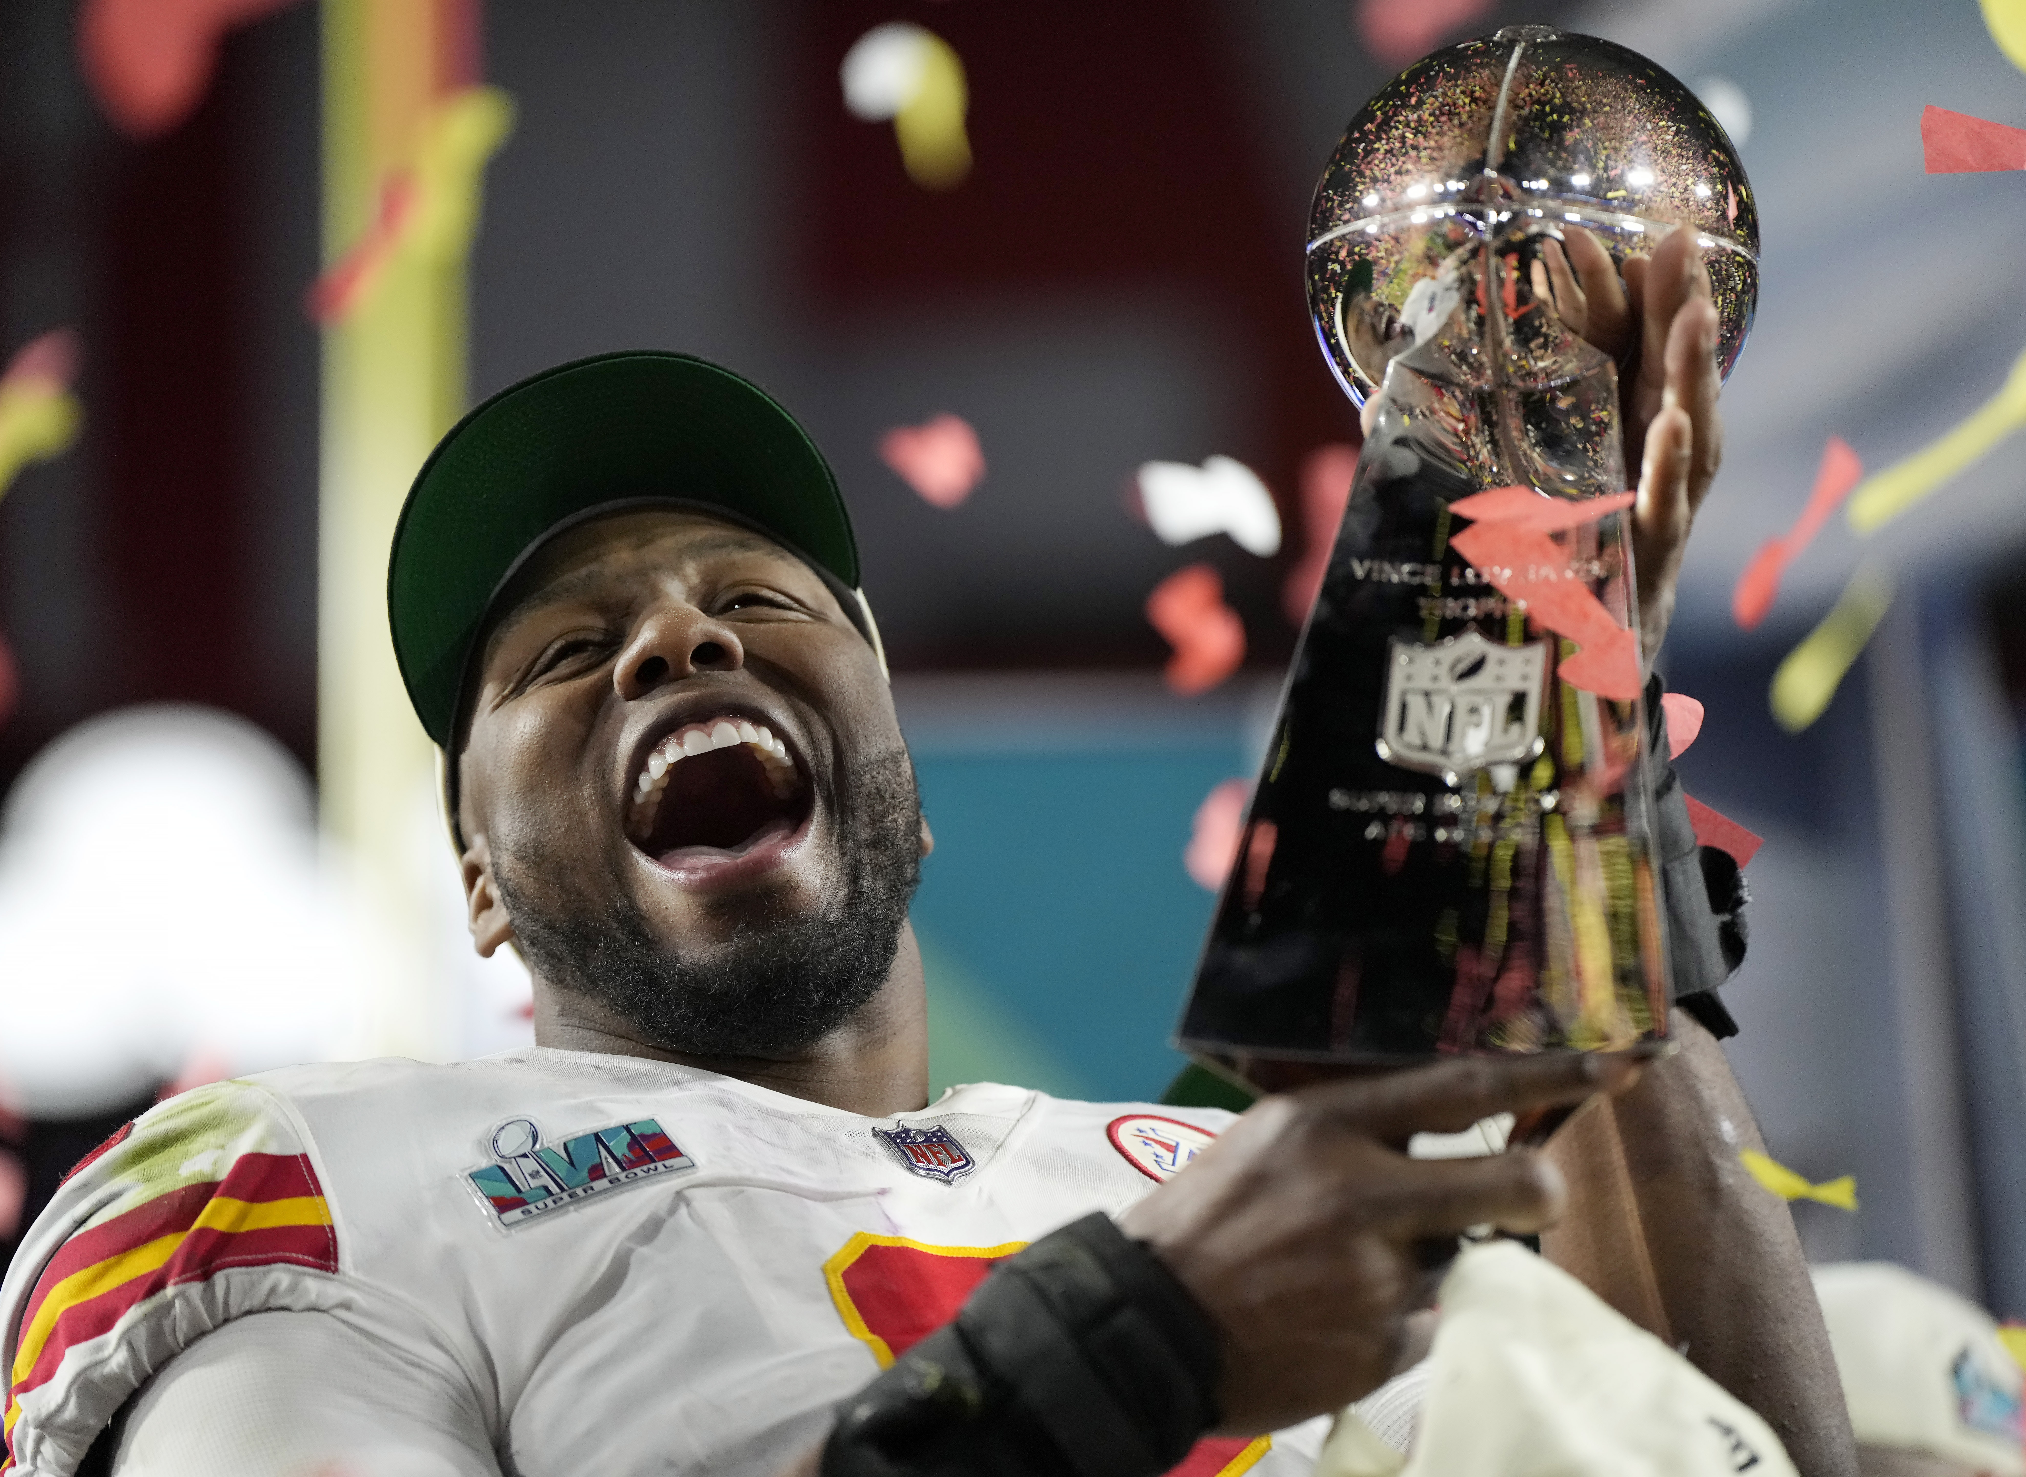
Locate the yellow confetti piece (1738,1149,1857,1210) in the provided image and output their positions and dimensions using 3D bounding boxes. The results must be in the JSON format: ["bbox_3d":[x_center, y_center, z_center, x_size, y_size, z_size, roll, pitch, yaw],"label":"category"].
[{"bbox_3d":[0.282,0.159,4.420,0.043,0.016,0.012,20,-6,2],"label":"yellow confetti piece"}]

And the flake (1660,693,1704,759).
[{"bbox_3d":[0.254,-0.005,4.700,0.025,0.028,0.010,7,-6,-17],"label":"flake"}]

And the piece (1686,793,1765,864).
[{"bbox_3d":[0.267,0.033,4.700,0.045,0.025,0.010,30,0,-10],"label":"piece"}]

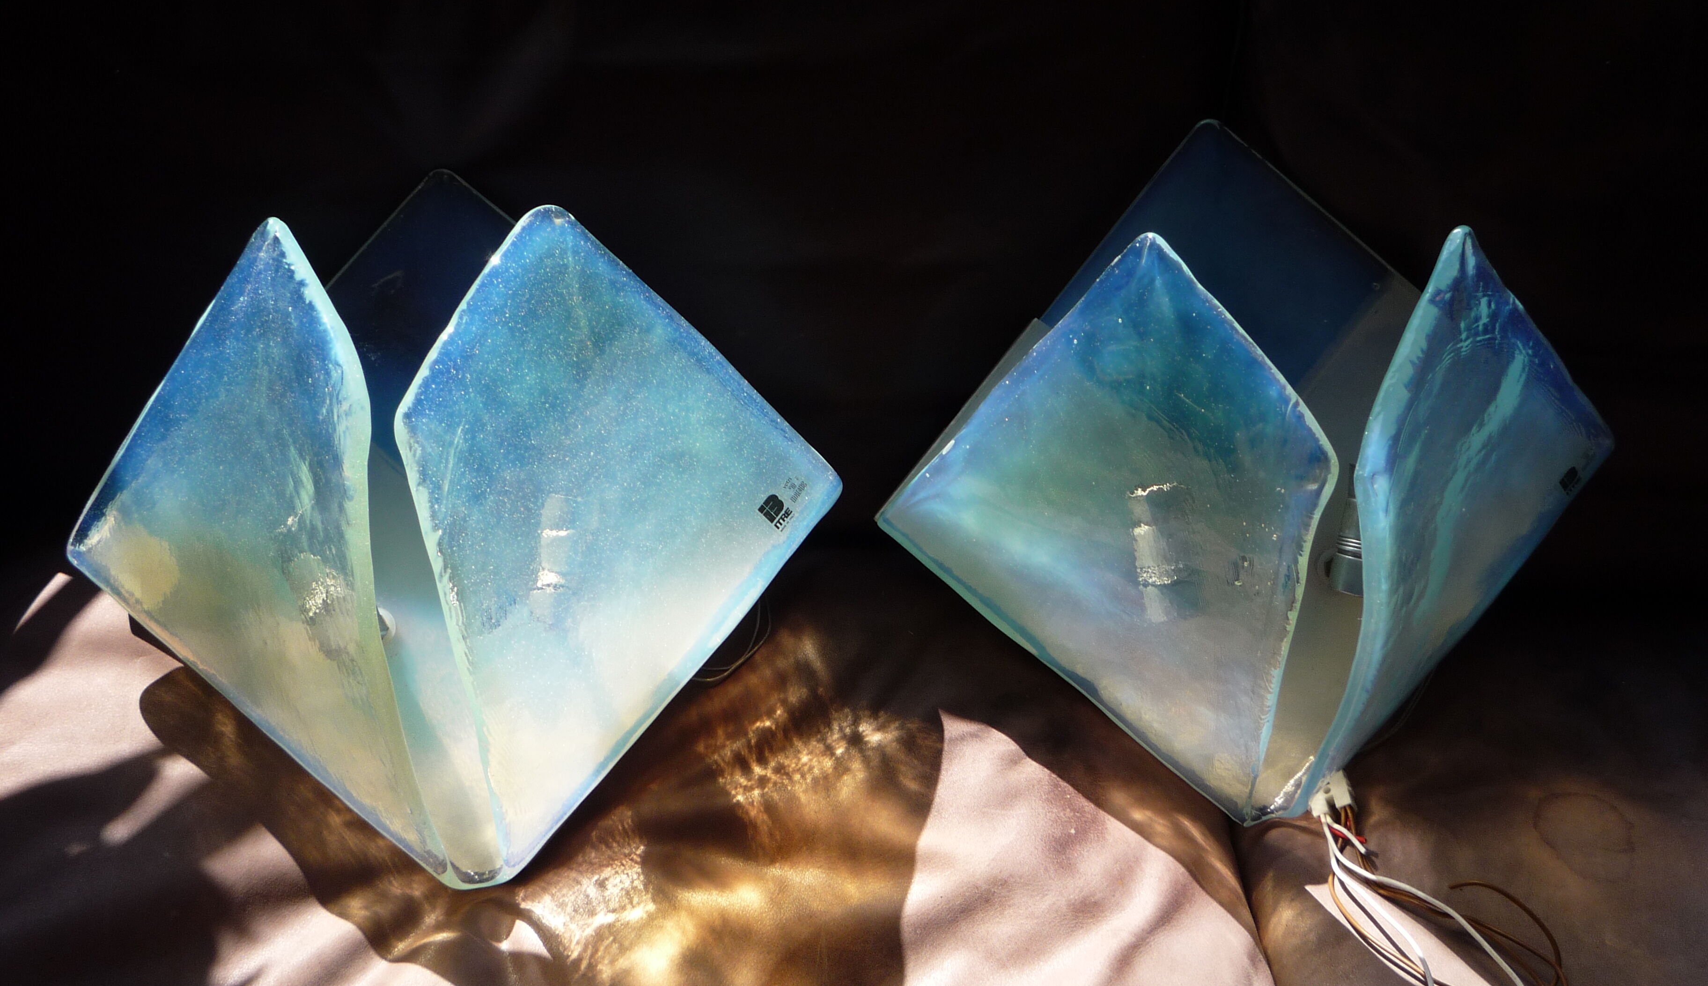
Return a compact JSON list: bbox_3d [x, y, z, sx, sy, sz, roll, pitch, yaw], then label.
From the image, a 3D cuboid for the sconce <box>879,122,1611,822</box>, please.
[{"bbox_3d":[0.201,-0.009,0.689,0.380,0.369,0.157,-5,-2,-2],"label":"sconce"}]

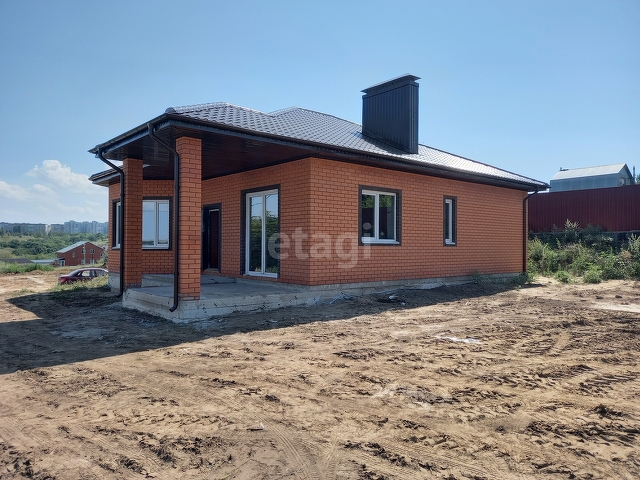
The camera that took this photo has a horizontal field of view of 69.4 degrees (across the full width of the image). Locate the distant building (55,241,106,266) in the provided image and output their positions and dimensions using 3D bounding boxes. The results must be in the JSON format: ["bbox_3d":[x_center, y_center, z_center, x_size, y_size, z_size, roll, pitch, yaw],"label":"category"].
[{"bbox_3d":[-69.766,4.308,135.305,10.300,7.166,10.500,1,-1,-38],"label":"distant building"}]

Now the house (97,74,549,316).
[{"bbox_3d":[-0.869,-1.778,18.405,15.920,7.040,12.770,1,0,-40],"label":"house"}]

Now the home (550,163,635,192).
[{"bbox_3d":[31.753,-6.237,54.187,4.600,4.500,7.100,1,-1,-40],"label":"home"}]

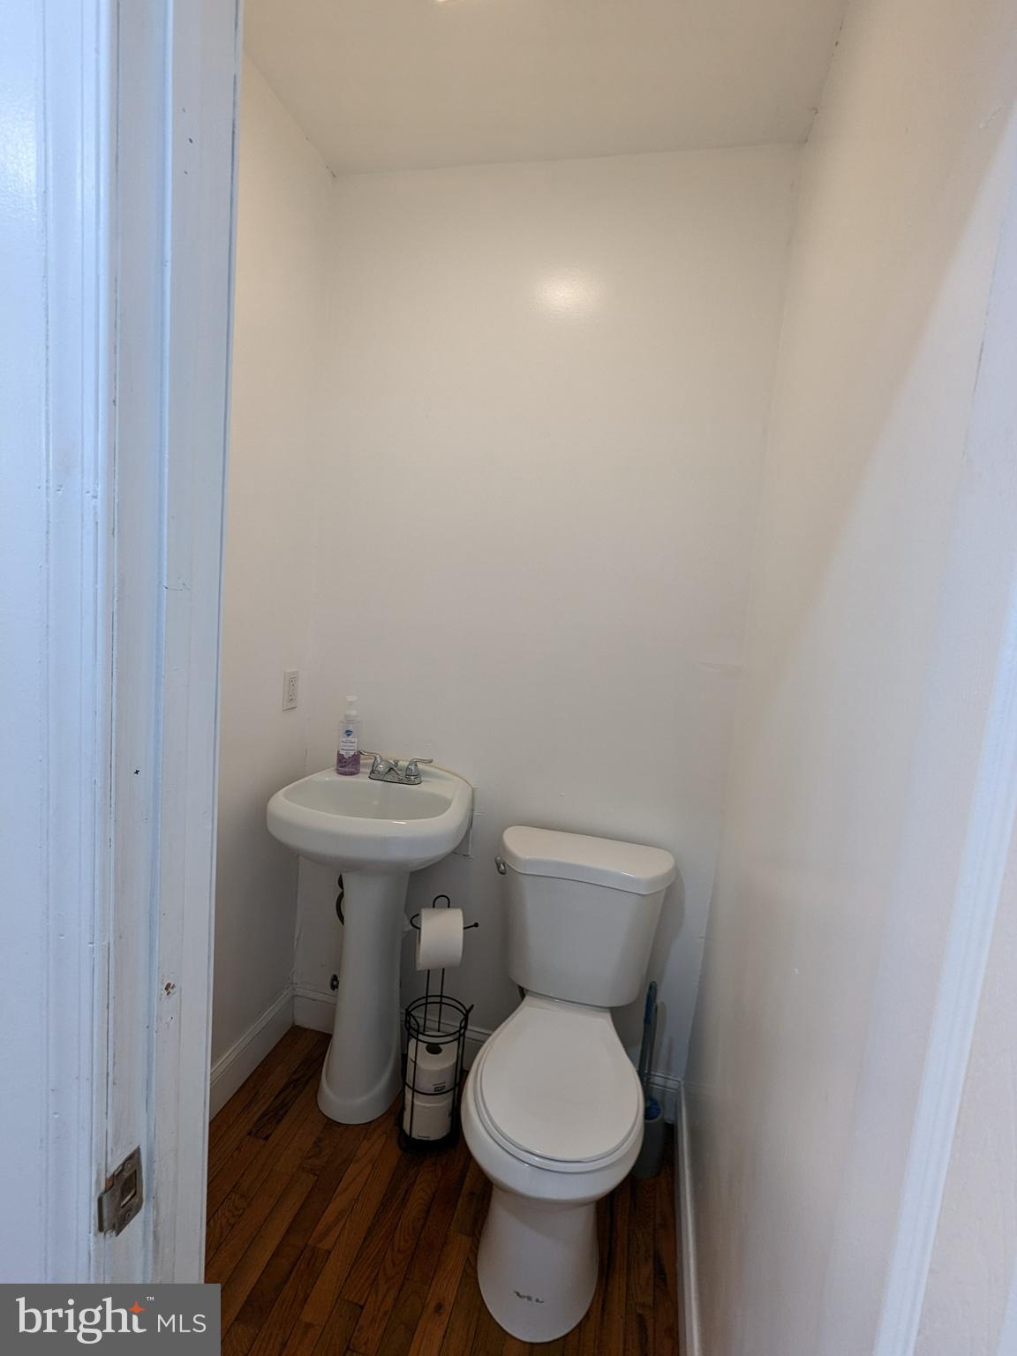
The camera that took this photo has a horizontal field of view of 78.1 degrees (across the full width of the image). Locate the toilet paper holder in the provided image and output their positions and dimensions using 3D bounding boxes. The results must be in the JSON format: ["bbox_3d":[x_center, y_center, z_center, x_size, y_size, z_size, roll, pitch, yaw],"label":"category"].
[{"bbox_3d":[-0.181,0.888,1.639,0.172,0.603,0.172,3,7,-16],"label":"toilet paper holder"}]

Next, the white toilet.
[{"bbox_3d":[0.128,0.853,1.418,0.454,0.776,0.707,6,7,9],"label":"white toilet"}]

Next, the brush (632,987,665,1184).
[{"bbox_3d":[0.361,1.004,1.591,0.110,0.476,0.110,6,7,13],"label":"brush"}]

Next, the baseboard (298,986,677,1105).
[{"bbox_3d":[-0.105,1.107,1.867,1.212,0.132,0.019,6,7,13],"label":"baseboard"}]

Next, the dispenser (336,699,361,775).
[{"bbox_3d":[-0.427,0.156,1.713,0.065,0.215,0.059,4,7,-8],"label":"dispenser"}]

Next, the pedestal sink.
[{"bbox_3d":[-0.351,0.720,1.661,0.462,0.901,0.463,6,7,13],"label":"pedestal sink"}]

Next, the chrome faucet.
[{"bbox_3d":[-0.303,0.247,1.694,0.210,0.065,0.110,6,7,13],"label":"chrome faucet"}]

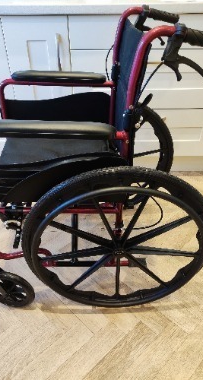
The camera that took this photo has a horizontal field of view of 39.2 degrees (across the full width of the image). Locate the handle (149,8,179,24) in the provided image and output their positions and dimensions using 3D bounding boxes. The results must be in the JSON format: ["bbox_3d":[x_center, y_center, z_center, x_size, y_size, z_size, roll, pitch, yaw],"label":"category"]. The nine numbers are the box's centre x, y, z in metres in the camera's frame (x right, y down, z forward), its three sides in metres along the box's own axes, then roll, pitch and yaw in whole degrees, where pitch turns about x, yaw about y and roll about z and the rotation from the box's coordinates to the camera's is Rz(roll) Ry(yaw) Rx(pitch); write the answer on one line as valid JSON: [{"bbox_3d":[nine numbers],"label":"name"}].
[{"bbox_3d":[0.206,-0.573,0.944,0.100,0.033,0.033,7,36,-9],"label":"handle"}]

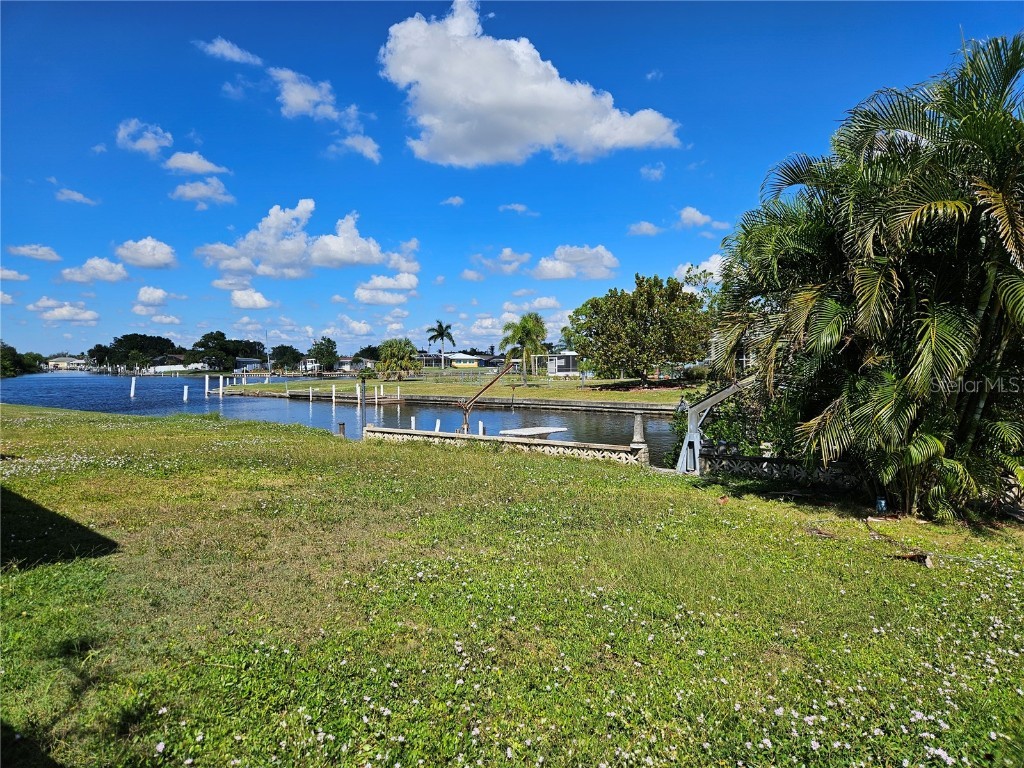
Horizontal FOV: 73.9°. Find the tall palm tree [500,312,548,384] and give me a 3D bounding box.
[{"bbox_3d":[1.010,-2.810,55.000,3.900,5.940,3.900,0,2,0],"label":"tall palm tree"}]

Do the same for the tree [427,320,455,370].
[{"bbox_3d":[-16.230,-8.910,155.000,6.500,11.120,6.500,0,2,0],"label":"tree"}]

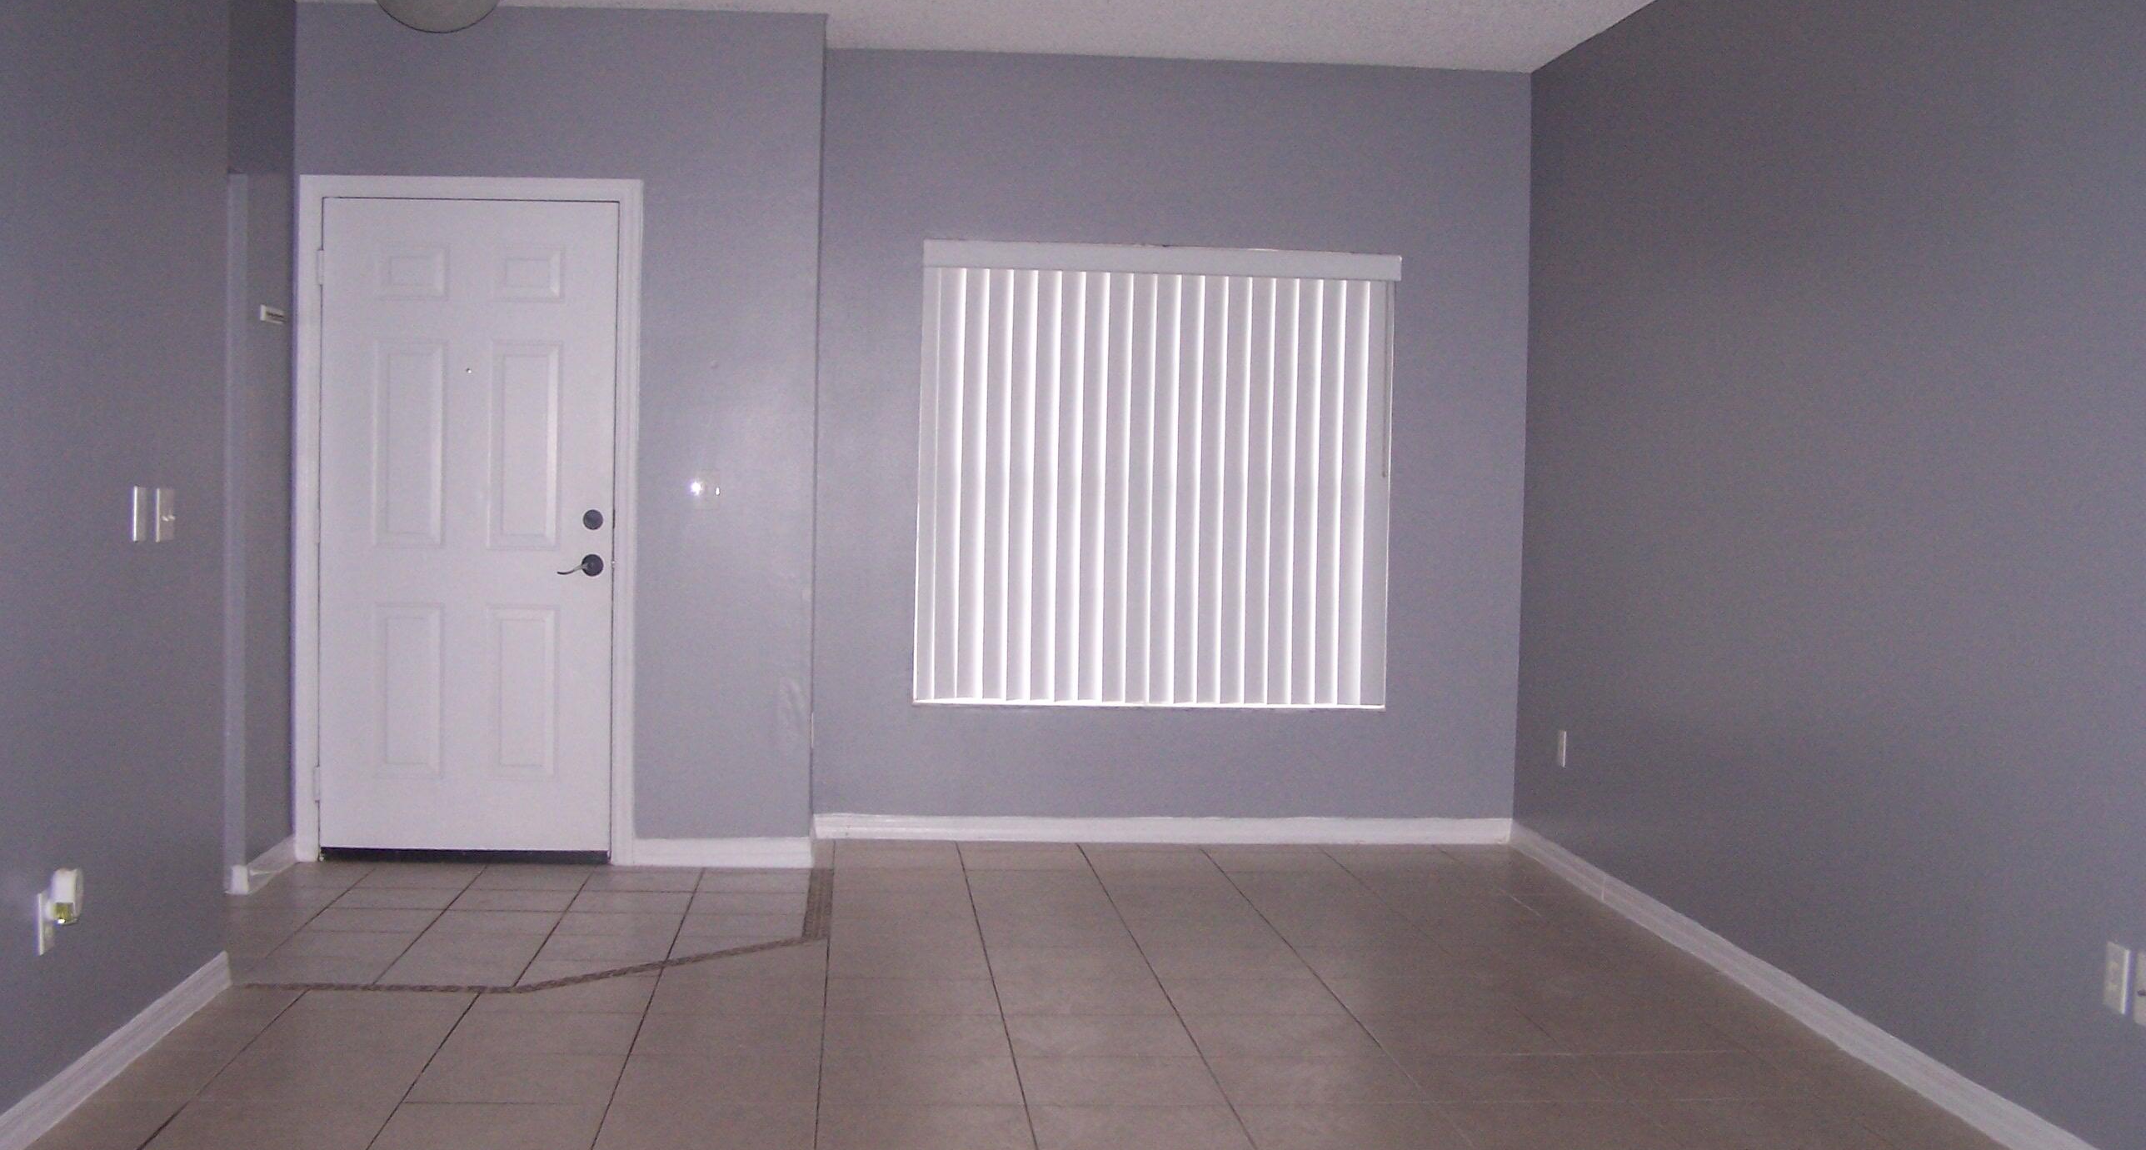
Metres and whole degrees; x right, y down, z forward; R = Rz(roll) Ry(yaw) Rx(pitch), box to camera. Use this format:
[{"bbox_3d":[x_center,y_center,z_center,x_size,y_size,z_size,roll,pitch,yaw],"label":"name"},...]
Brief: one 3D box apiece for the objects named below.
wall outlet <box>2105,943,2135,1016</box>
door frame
[{"bbox_3d":[1.865,0.721,4.209,0.008,0.116,0.072,1,3,-5],"label":"wall outlet"},{"bbox_3d":[-1.885,-0.161,7.393,1.044,2.138,0.120,1,3,-5],"label":"door frame"}]

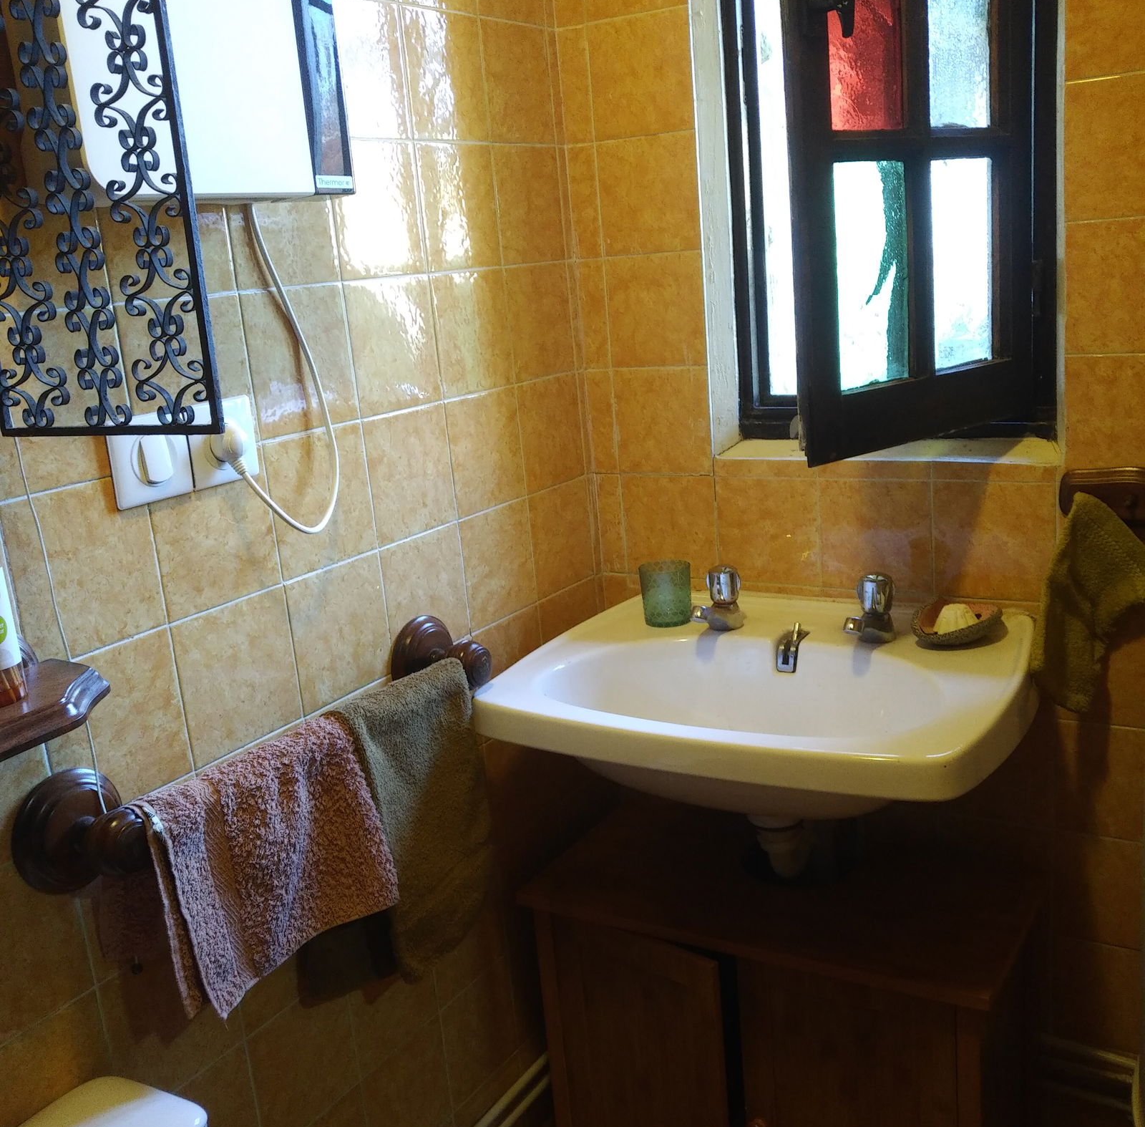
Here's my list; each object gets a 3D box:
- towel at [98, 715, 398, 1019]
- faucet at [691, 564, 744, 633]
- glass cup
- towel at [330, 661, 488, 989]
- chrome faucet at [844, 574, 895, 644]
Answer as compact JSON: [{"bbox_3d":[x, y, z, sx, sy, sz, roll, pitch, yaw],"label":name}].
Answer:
[{"bbox_3d":[-0.293,0.284,1.134,0.075,0.215,0.300,4,17,33],"label":"towel"},{"bbox_3d":[0.187,0.050,1.538,0.048,0.078,0.097,4,17,33],"label":"faucet"},{"bbox_3d":[0.126,0.042,1.596,0.069,0.077,0.069,-5,14,1],"label":"glass cup"},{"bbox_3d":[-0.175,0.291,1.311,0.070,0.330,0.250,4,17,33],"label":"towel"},{"bbox_3d":[0.359,0.061,1.436,0.048,0.078,0.099,4,17,33],"label":"chrome faucet"}]

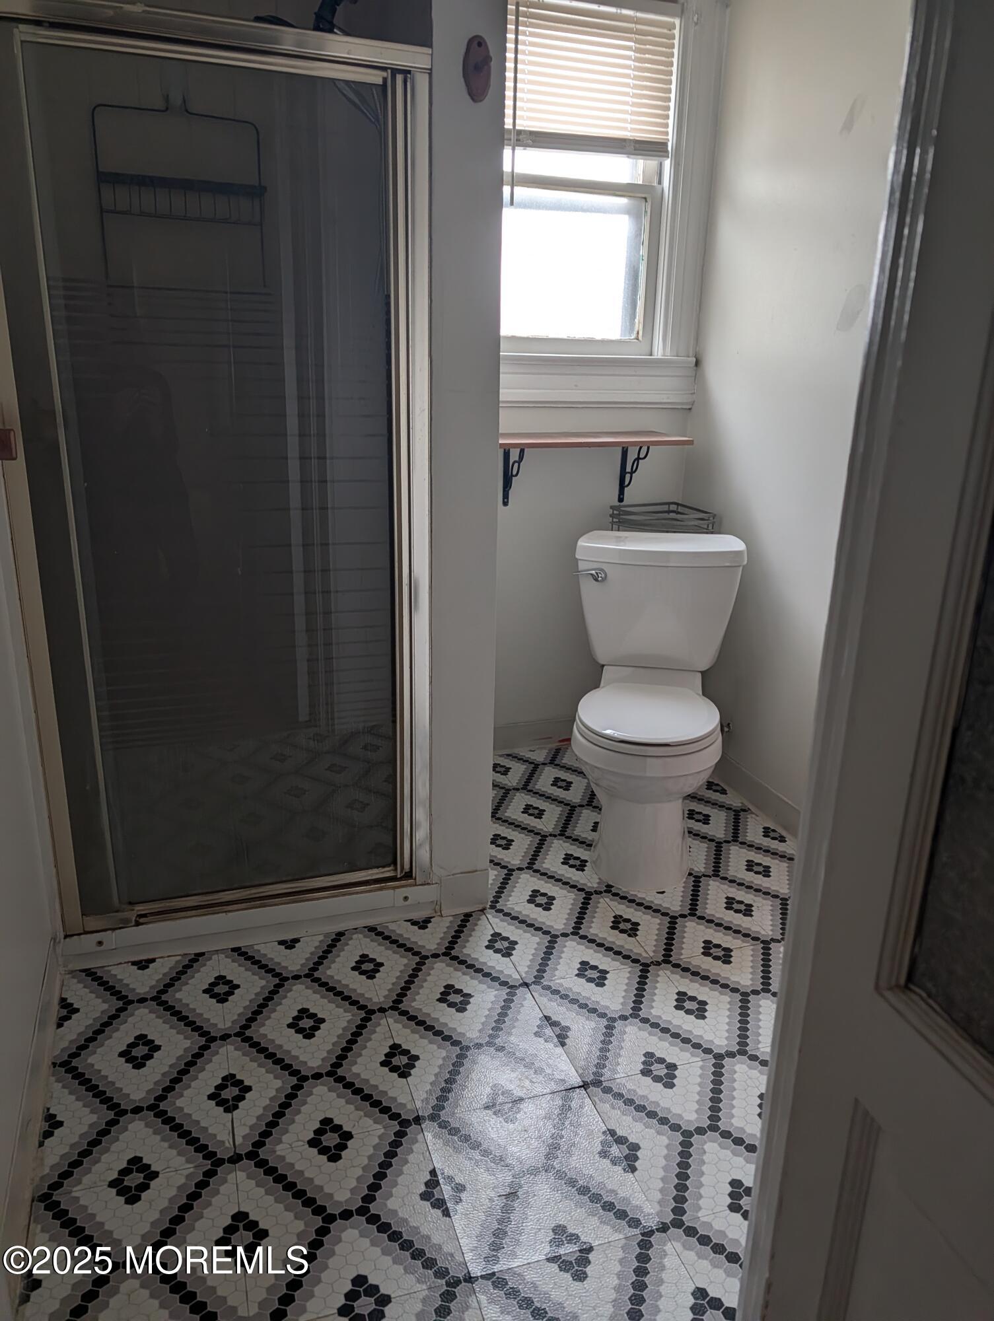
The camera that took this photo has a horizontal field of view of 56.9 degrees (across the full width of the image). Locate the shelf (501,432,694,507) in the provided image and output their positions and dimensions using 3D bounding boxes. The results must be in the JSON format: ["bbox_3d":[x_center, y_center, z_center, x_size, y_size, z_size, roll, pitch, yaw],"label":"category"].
[{"bbox_3d":[0.237,-0.584,2.847,0.680,0.235,0.260,-4,18,-18],"label":"shelf"}]

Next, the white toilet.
[{"bbox_3d":[0.430,0.126,2.458,0.470,0.795,0.730,4,17,6],"label":"white toilet"}]

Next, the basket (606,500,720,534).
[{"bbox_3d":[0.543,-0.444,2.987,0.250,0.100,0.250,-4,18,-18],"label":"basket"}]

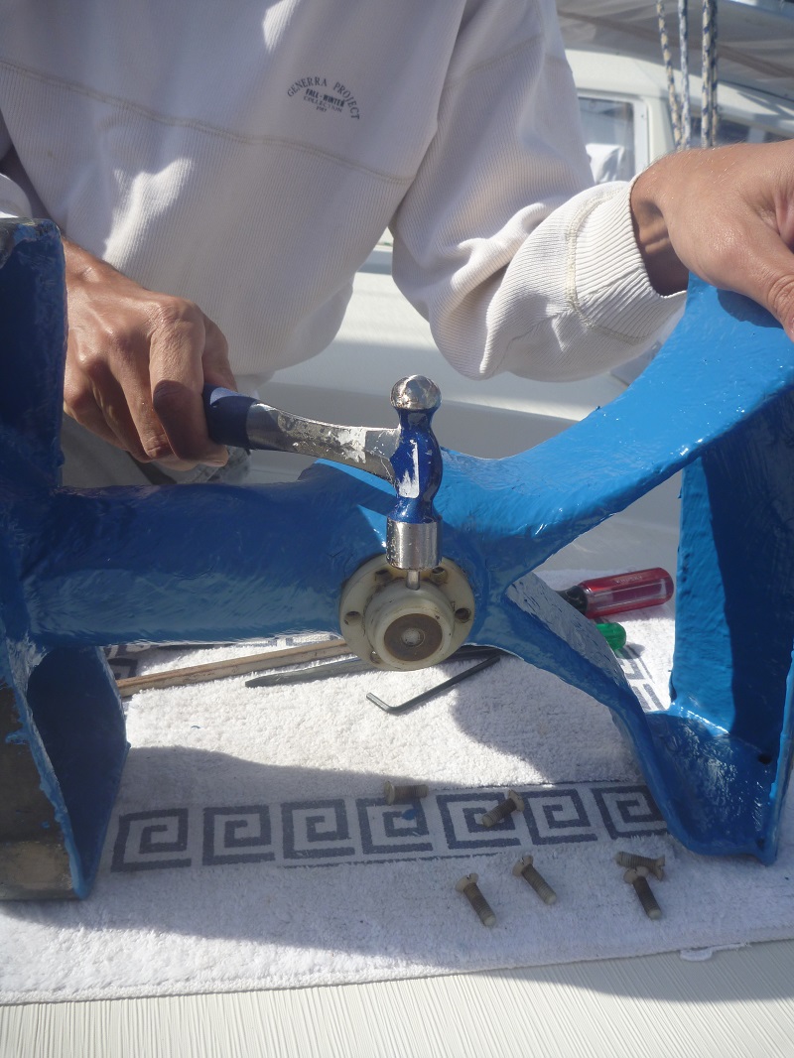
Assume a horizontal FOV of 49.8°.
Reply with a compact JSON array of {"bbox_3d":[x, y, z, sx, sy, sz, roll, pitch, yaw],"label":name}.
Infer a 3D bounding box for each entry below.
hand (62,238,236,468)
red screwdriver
[{"bbox_3d":[-0.131,-0.088,0.443,0.100,0.105,0.115,-9,28,-23],"label":"hand"},{"bbox_3d":[0.117,0.058,0.662,0.215,0.031,0.031,-6,27,-13],"label":"red screwdriver"}]

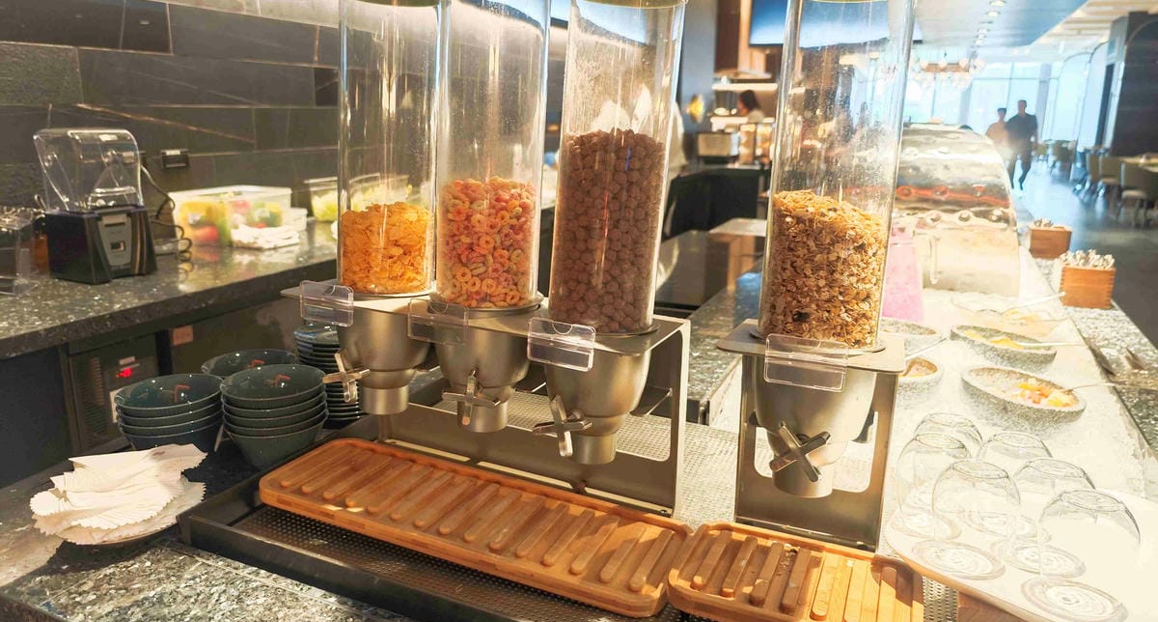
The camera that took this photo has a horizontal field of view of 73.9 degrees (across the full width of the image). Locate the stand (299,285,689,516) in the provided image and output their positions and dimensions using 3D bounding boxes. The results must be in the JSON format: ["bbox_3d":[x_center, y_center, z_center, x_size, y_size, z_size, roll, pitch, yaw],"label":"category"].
[{"bbox_3d":[-0.127,0.116,0.941,0.482,0.246,0.147,8,16,24],"label":"stand"}]

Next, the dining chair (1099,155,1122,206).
[{"bbox_3d":[9.004,-2.181,12.940,0.500,0.820,0.550,8,16,24],"label":"dining chair"}]

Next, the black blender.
[{"bbox_3d":[-1.454,-0.320,2.317,0.226,0.420,0.208,8,16,24],"label":"black blender"}]

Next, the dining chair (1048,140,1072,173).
[{"bbox_3d":[12.572,-3.965,19.996,0.500,0.820,0.550,8,16,24],"label":"dining chair"}]

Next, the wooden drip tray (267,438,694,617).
[{"bbox_3d":[-0.135,0.240,0.912,0.518,0.021,0.162,8,16,24],"label":"wooden drip tray"}]

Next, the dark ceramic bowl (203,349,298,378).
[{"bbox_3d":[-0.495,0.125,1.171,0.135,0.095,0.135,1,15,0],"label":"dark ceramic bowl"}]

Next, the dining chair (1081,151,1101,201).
[{"bbox_3d":[9.370,-2.418,13.866,0.500,0.820,0.550,8,16,24],"label":"dining chair"}]

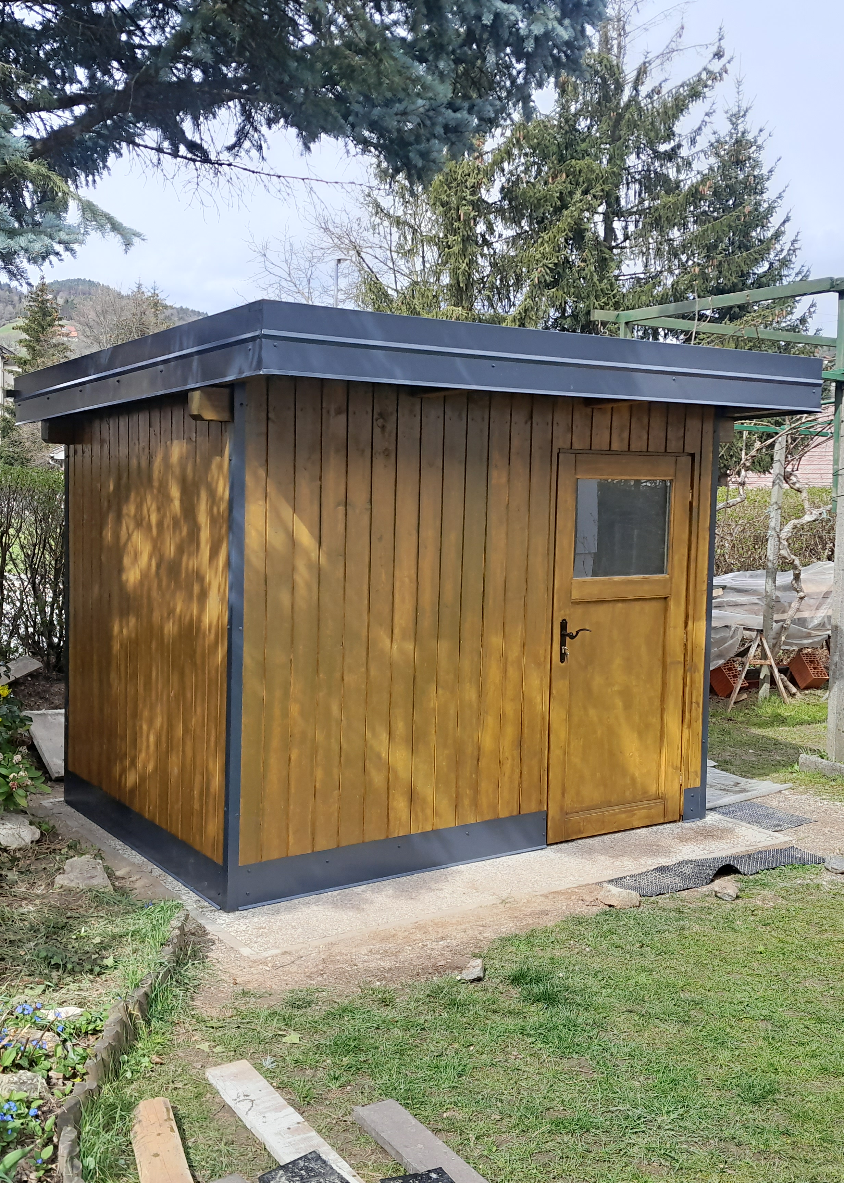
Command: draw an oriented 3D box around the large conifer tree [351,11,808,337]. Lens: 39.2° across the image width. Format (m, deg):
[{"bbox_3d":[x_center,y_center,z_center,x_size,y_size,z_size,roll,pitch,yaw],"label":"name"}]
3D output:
[{"bbox_3d":[2.272,-4.202,17.000,6.400,9.500,6.200,2,4,7],"label":"large conifer tree"}]

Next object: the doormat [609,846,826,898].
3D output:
[{"bbox_3d":[1.424,1.304,5.584,1.210,0.060,0.280,-2,5,-35],"label":"doormat"}]

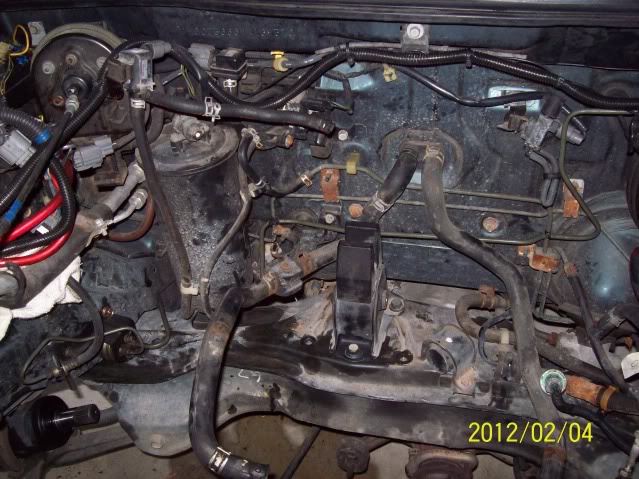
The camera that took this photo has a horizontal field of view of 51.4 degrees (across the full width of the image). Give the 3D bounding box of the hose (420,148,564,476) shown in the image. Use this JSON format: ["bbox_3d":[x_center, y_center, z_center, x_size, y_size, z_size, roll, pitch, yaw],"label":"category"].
[{"bbox_3d":[0.227,0.111,0.860,0.216,0.400,0.195,6,41,10],"label":"hose"}]

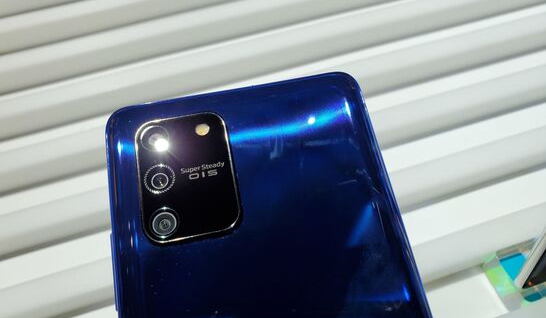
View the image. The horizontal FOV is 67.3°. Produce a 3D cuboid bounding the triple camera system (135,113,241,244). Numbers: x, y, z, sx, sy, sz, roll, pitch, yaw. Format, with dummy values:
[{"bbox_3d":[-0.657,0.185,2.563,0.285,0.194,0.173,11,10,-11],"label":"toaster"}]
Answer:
[{"bbox_3d":[-0.023,0.004,0.109,0.025,0.002,0.034,-11,70,-3],"label":"triple camera system"}]

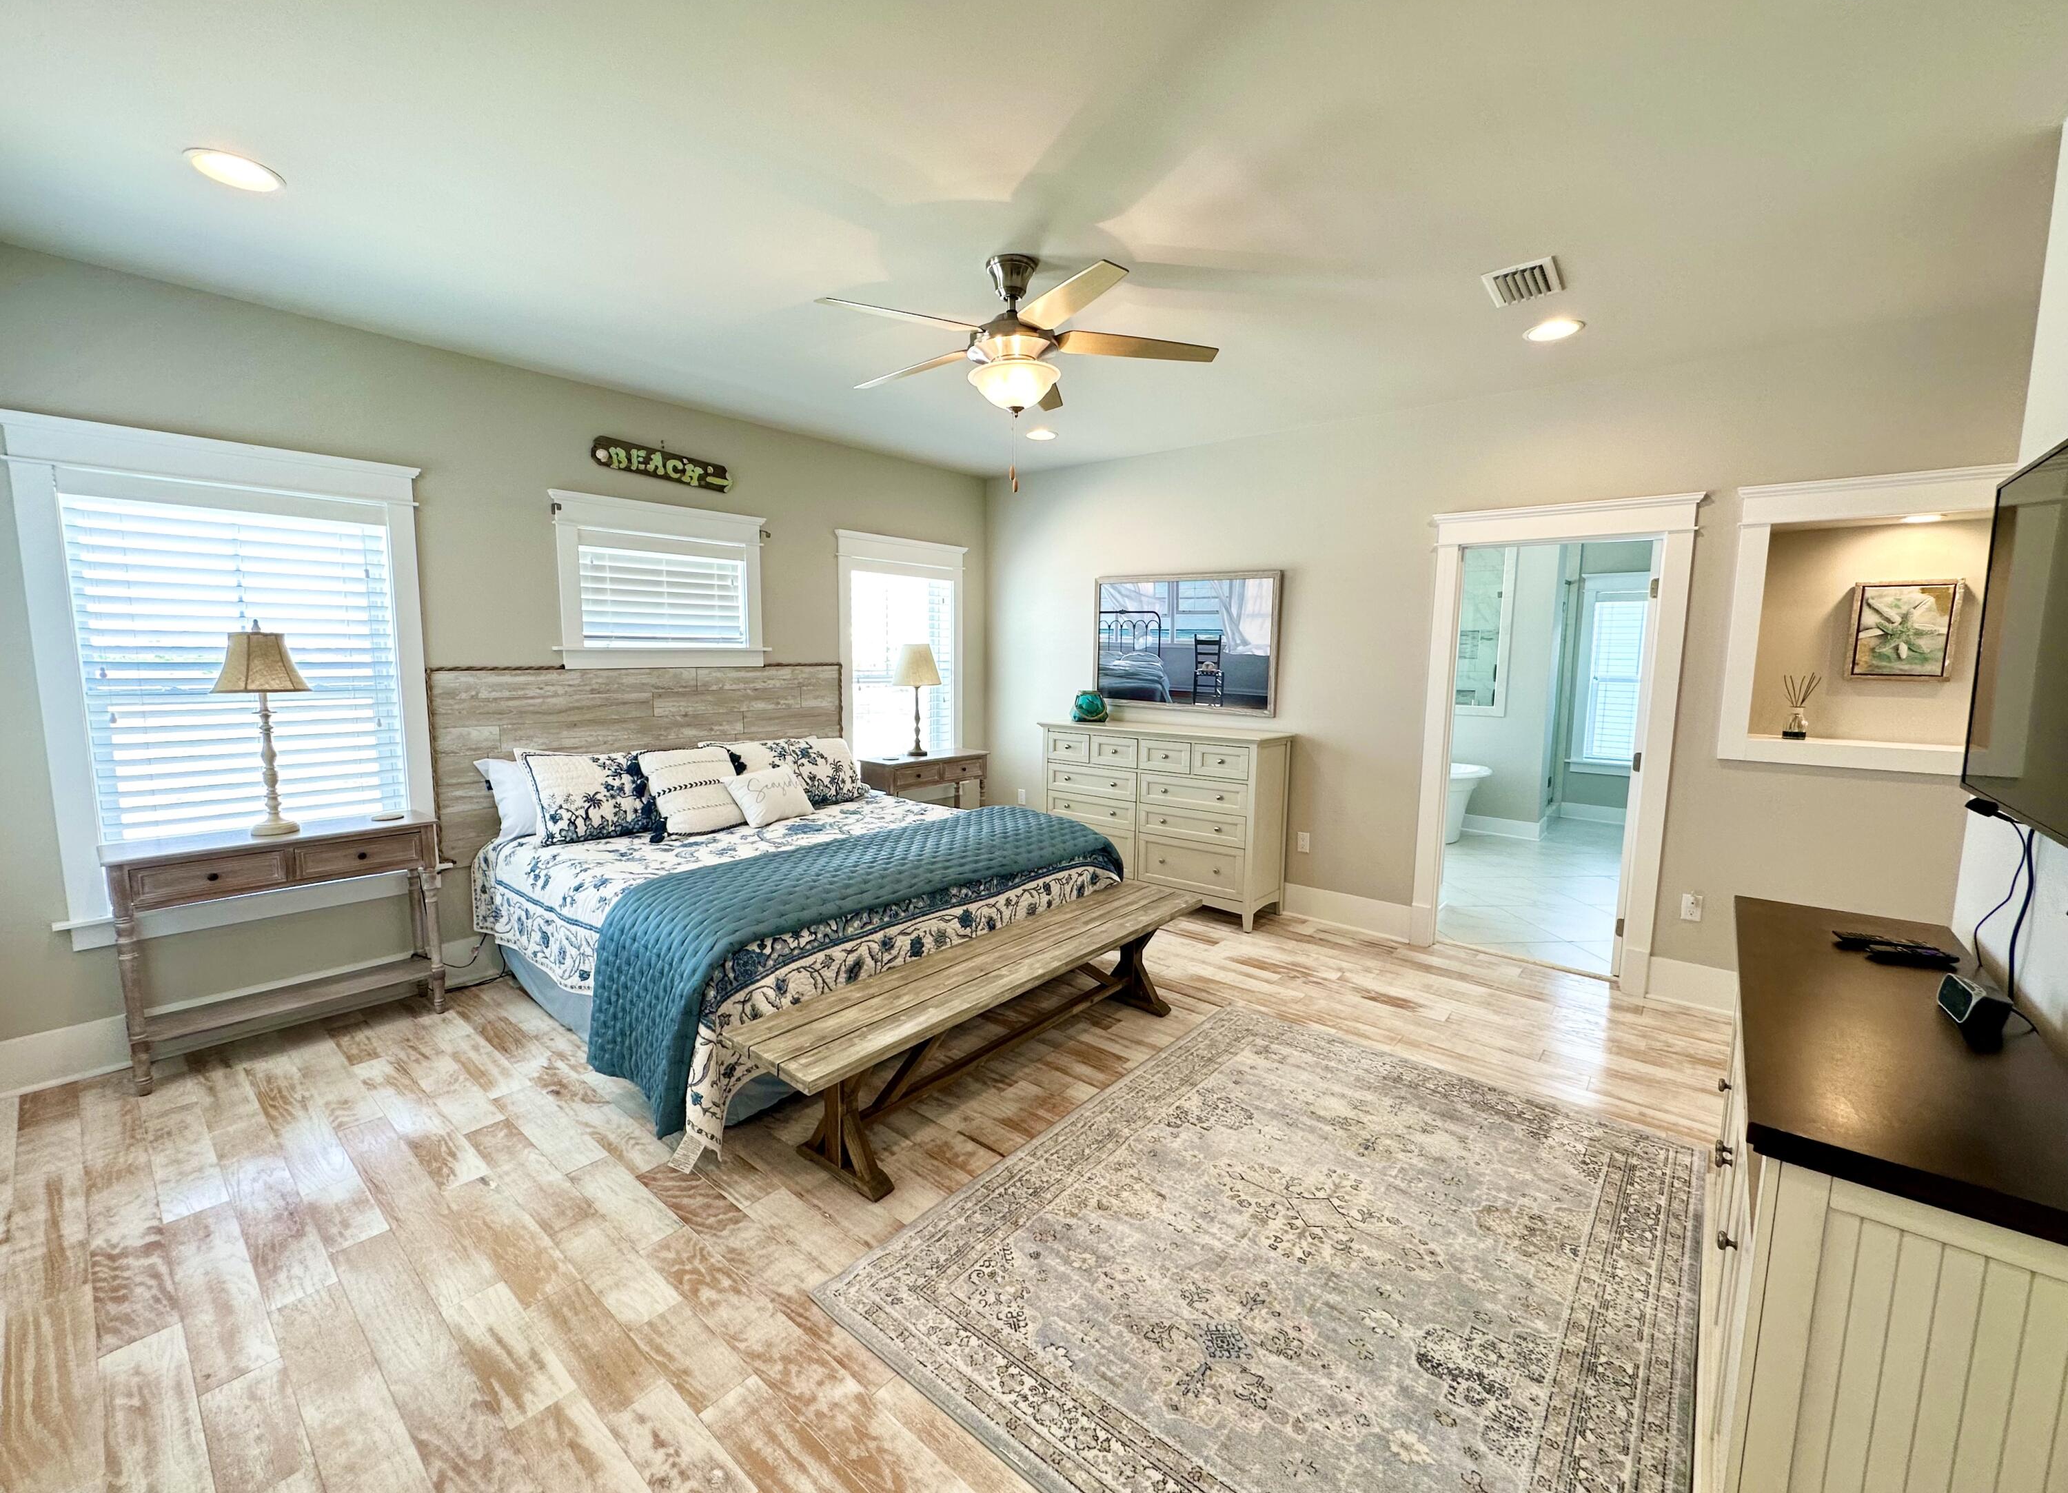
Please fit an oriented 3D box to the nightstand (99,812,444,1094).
[{"bbox_3d":[-2.806,0.720,3.156,0.330,0.793,0.901,6,9,39],"label":"nightstand"}]

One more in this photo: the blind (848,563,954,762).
[{"bbox_3d":[-0.876,-0.456,5.659,0.060,1.485,0.900,6,9,40],"label":"blind"}]

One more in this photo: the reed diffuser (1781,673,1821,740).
[{"bbox_3d":[3.068,-0.154,3.355,0.110,0.265,0.105,6,9,40],"label":"reed diffuser"}]

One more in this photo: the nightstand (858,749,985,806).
[{"bbox_3d":[-0.719,0.460,5.585,0.330,0.790,0.880,6,9,39],"label":"nightstand"}]

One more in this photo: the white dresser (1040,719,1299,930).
[{"bbox_3d":[0.743,0.420,5.066,1.505,1.040,0.450,6,9,40],"label":"white dresser"}]

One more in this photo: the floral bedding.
[{"bbox_3d":[-1.004,0.706,3.816,2.050,0.635,2.170,6,9,39],"label":"floral bedding"}]

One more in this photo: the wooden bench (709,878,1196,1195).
[{"bbox_3d":[-0.069,0.955,3.011,0.390,0.440,2.050,6,9,39],"label":"wooden bench"}]

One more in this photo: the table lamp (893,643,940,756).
[{"bbox_3d":[-0.765,-0.304,5.527,0.320,0.740,0.320,1,7,0],"label":"table lamp"}]

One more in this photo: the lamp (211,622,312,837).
[{"bbox_3d":[-2.846,-0.065,3.102,0.280,0.780,0.280,6,9,40],"label":"lamp"}]

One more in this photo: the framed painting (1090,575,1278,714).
[{"bbox_3d":[0.895,-0.629,5.112,1.275,0.818,0.038,6,9,40],"label":"framed painting"}]

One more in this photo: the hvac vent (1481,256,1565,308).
[{"bbox_3d":[1.646,-1.552,2.813,0.206,0.018,0.305,6,9,40],"label":"hvac vent"}]

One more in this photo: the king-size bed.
[{"bbox_3d":[-1.084,0.365,3.786,2.185,1.405,2.145,6,9,40],"label":"king-size bed"}]

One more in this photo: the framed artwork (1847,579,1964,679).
[{"bbox_3d":[3.499,-0.464,3.372,0.302,0.393,0.040,6,9,39],"label":"framed artwork"}]

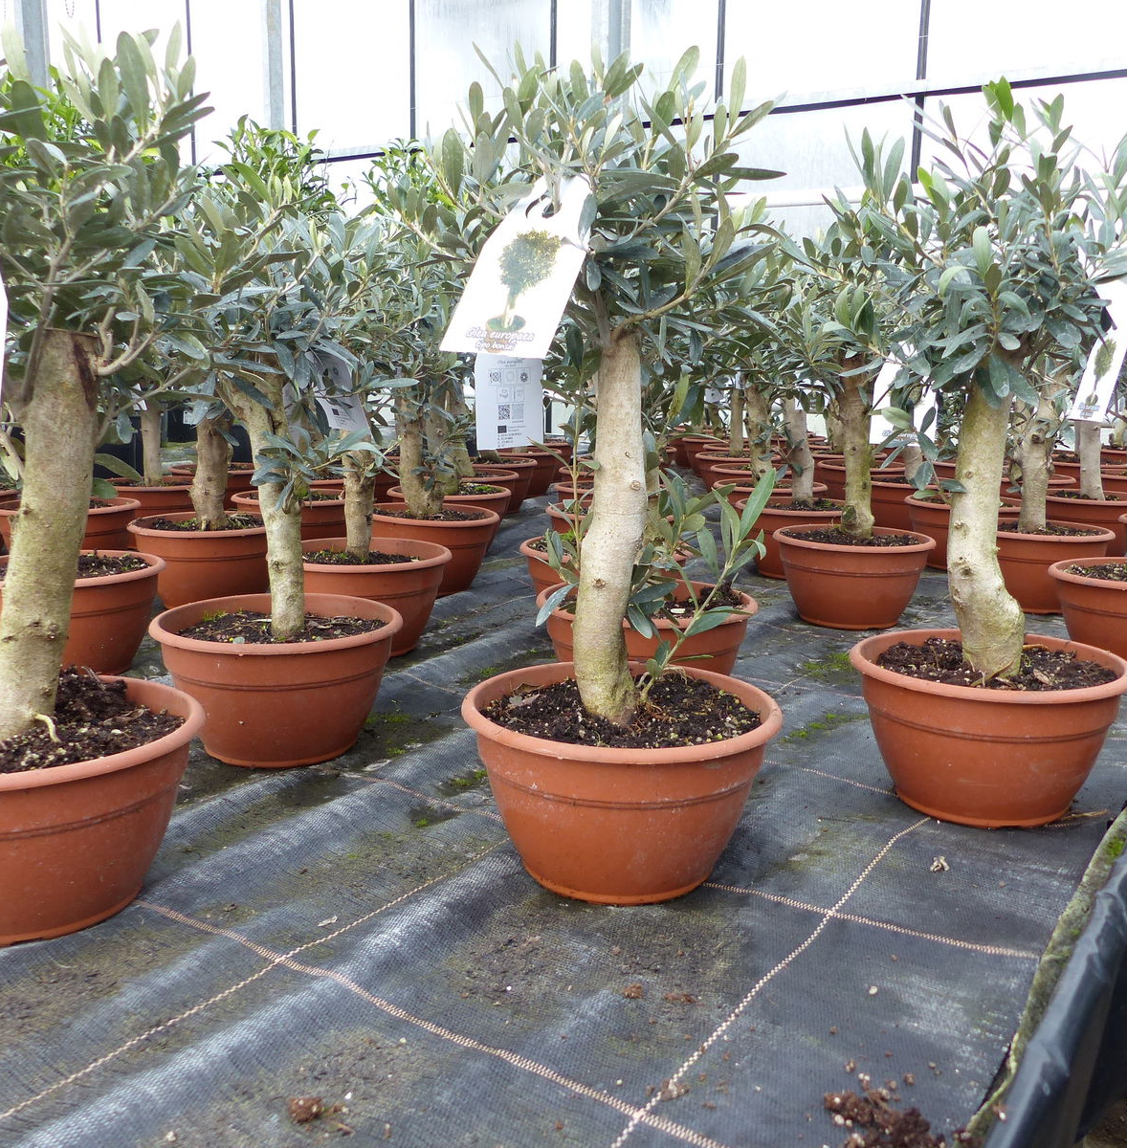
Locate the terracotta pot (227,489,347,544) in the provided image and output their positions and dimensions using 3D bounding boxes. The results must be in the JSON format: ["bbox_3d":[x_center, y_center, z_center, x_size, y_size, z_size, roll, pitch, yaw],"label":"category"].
[{"bbox_3d":[-0.497,-0.085,2.075,0.238,0.125,0.238,1,11,0],"label":"terracotta pot"}]

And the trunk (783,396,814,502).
[{"bbox_3d":[0.474,-0.258,2.239,0.061,0.242,0.051,1,11,0],"label":"trunk"}]

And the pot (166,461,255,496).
[{"bbox_3d":[-0.851,-0.199,2.776,0.255,0.134,0.255,1,11,0],"label":"pot"}]

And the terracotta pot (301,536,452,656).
[{"bbox_3d":[-0.288,0.034,1.600,0.255,0.134,0.255,1,11,0],"label":"terracotta pot"}]

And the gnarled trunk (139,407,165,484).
[{"bbox_3d":[-0.902,-0.287,2.418,0.054,0.181,0.046,-3,11,-20],"label":"gnarled trunk"}]

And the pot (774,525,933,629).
[{"bbox_3d":[0.498,0.005,1.911,0.272,0.148,0.272,1,10,0],"label":"pot"}]

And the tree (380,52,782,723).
[{"bbox_3d":[0.015,-0.131,0.847,0.298,0.510,0.281,1,11,0],"label":"tree"}]

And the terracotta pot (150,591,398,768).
[{"bbox_3d":[-0.317,0.118,1.244,0.272,0.148,0.272,1,10,0],"label":"terracotta pot"}]

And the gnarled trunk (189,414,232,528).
[{"bbox_3d":[-0.555,-0.162,1.742,0.068,0.179,0.059,-2,11,-17],"label":"gnarled trunk"}]

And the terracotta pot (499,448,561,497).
[{"bbox_3d":[-0.123,-0.290,3.177,0.238,0.125,0.238,1,11,0],"label":"terracotta pot"}]

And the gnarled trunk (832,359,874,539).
[{"bbox_3d":[0.502,-0.221,1.917,0.077,0.309,0.072,1,10,0],"label":"gnarled trunk"}]

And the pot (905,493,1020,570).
[{"bbox_3d":[0.869,-0.089,2.395,0.256,0.136,0.256,1,10,0],"label":"pot"}]

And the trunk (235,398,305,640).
[{"bbox_3d":[-0.301,-0.057,1.137,0.067,0.247,0.054,-2,11,-15],"label":"trunk"}]

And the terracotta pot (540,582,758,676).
[{"bbox_3d":[0.096,0.098,1.290,0.255,0.134,0.255,1,11,0],"label":"terracotta pot"}]

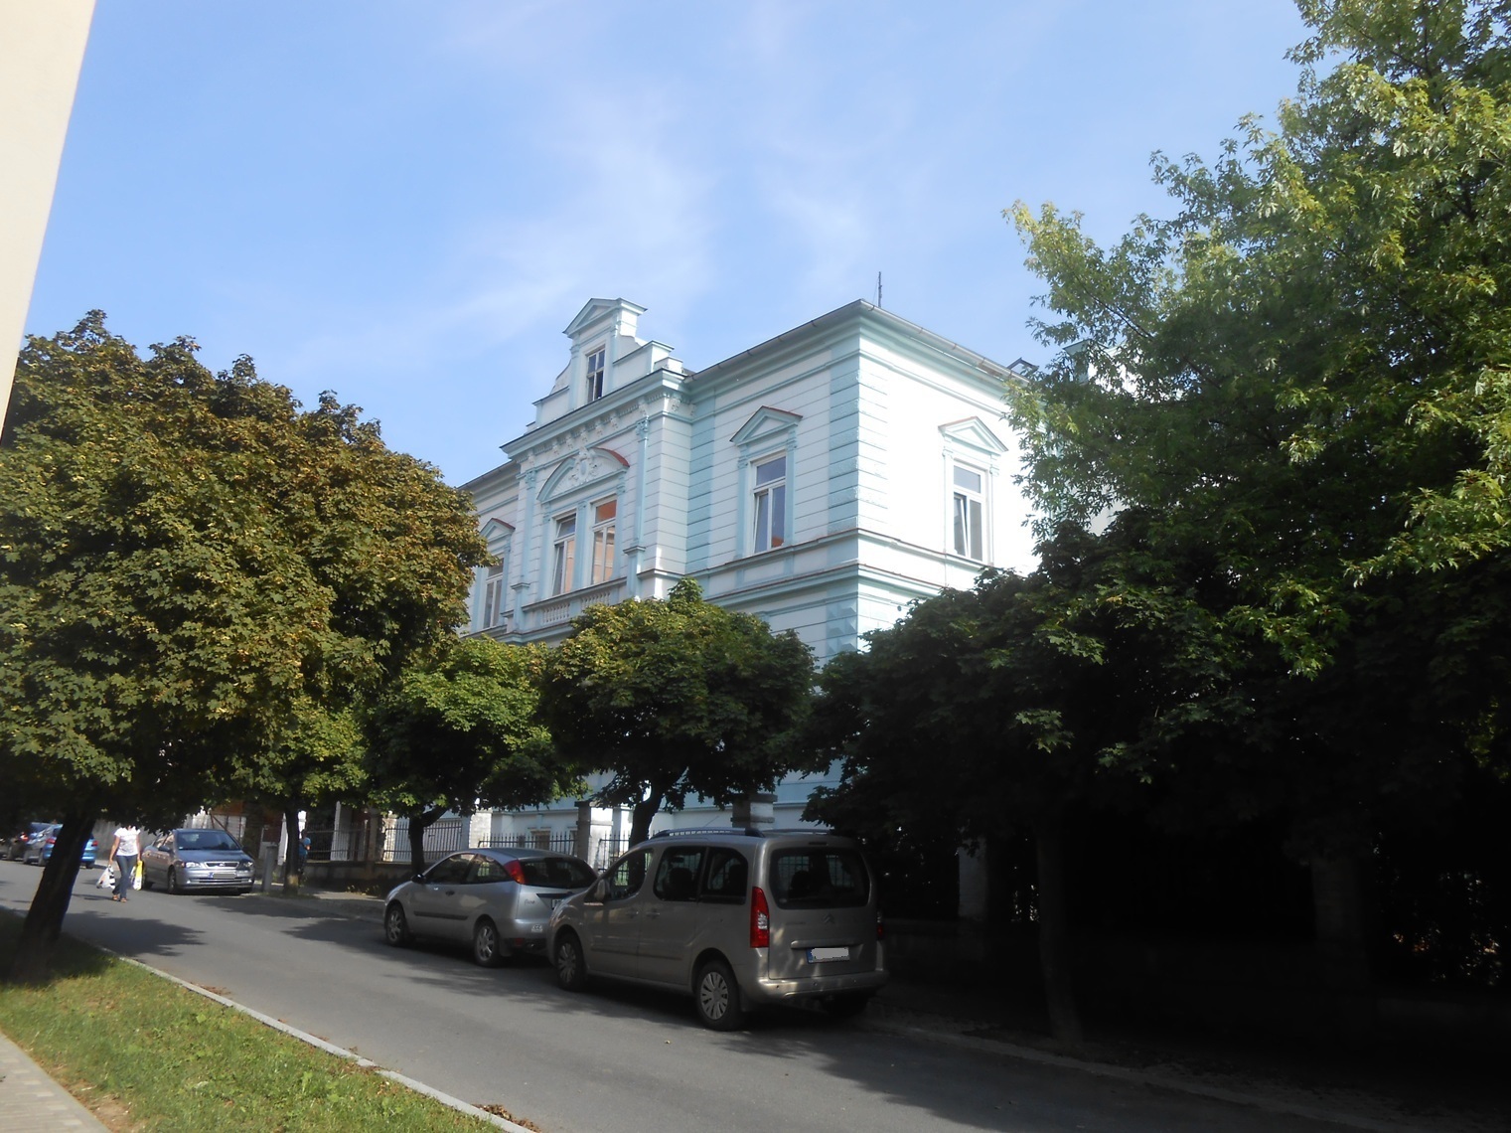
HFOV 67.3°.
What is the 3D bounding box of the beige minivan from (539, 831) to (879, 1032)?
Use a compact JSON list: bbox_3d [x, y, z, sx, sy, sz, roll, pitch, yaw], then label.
[{"bbox_3d":[-0.605,3.768,12.246,1.810,1.820,4.380,13,-17,-38],"label":"beige minivan"}]

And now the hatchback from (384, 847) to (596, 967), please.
[{"bbox_3d":[-3.749,4.762,16.143,1.700,1.430,4.150,14,-17,-40],"label":"hatchback"}]

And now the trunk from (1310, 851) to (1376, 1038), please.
[{"bbox_3d":[5.824,3.613,11.258,0.460,2.000,0.460,14,-19,-38],"label":"trunk"}]

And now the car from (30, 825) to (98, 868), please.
[{"bbox_3d":[-24.909,9.946,40.634,1.700,1.460,4.100,14,-19,-40],"label":"car"}]

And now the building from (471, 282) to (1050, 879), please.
[{"bbox_3d":[0.183,1.600,30.151,11.800,14.300,16.200,14,-19,-39],"label":"building"}]

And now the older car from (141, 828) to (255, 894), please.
[{"bbox_3d":[-13.029,6.918,26.730,1.710,1.430,4.150,12,-17,-36],"label":"older car"}]

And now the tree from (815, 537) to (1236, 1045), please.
[{"bbox_3d":[2.525,1.823,10.806,4.300,5.000,4.200,14,-19,-38],"label":"tree"}]

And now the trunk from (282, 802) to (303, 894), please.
[{"bbox_3d":[-10.391,6.289,25.531,0.360,2.100,0.360,14,-19,-38],"label":"trunk"}]

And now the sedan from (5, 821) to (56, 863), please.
[{"bbox_3d":[-28.757,10.923,45.133,1.730,1.450,4.350,14,-19,-40],"label":"sedan"}]

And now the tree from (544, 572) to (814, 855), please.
[{"bbox_3d":[-1.189,2.758,16.075,4.100,5.300,4.100,14,-19,-38],"label":"tree"}]

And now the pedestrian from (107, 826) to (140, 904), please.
[{"bbox_3d":[-12.770,5.906,22.996,0.560,1.660,0.400,10,-17,-30],"label":"pedestrian"}]

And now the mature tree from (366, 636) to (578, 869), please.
[{"bbox_3d":[-5.534,3.895,21.401,4.200,5.200,4.100,14,-19,-38],"label":"mature tree"}]

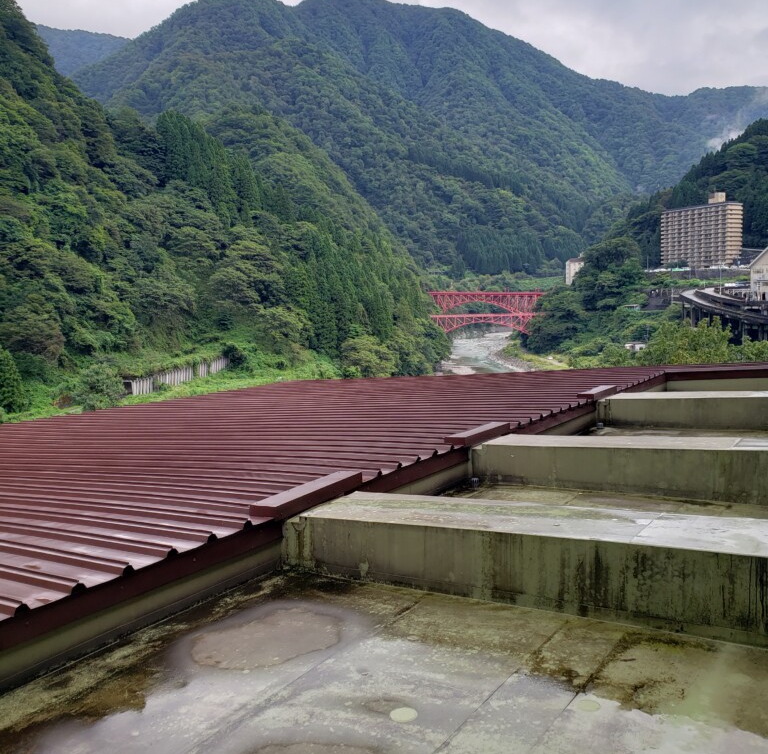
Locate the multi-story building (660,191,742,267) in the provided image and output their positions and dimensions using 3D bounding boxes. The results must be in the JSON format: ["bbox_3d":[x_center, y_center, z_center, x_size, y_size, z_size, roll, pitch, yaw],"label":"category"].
[{"bbox_3d":[211.481,-97.001,513.967,14.166,49.465,53.821,-4,6,-27],"label":"multi-story building"}]

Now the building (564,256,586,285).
[{"bbox_3d":[143.882,-76.224,557.780,20.000,21.637,18.000,-1,5,7],"label":"building"}]

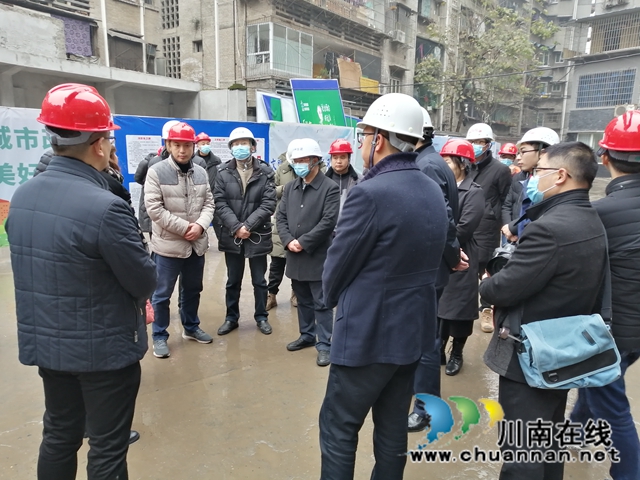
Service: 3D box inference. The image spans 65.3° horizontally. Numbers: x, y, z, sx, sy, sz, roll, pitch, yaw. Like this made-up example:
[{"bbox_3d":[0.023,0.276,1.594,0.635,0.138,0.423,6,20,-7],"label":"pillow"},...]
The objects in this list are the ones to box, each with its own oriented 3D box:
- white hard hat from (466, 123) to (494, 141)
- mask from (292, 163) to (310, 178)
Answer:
[{"bbox_3d":[1.427,-0.961,4.420,0.277,0.152,0.220,-2,10,-30],"label":"white hard hat"},{"bbox_3d":[-0.125,-0.496,3.560,0.140,0.110,0.080,9,22,32],"label":"mask"}]

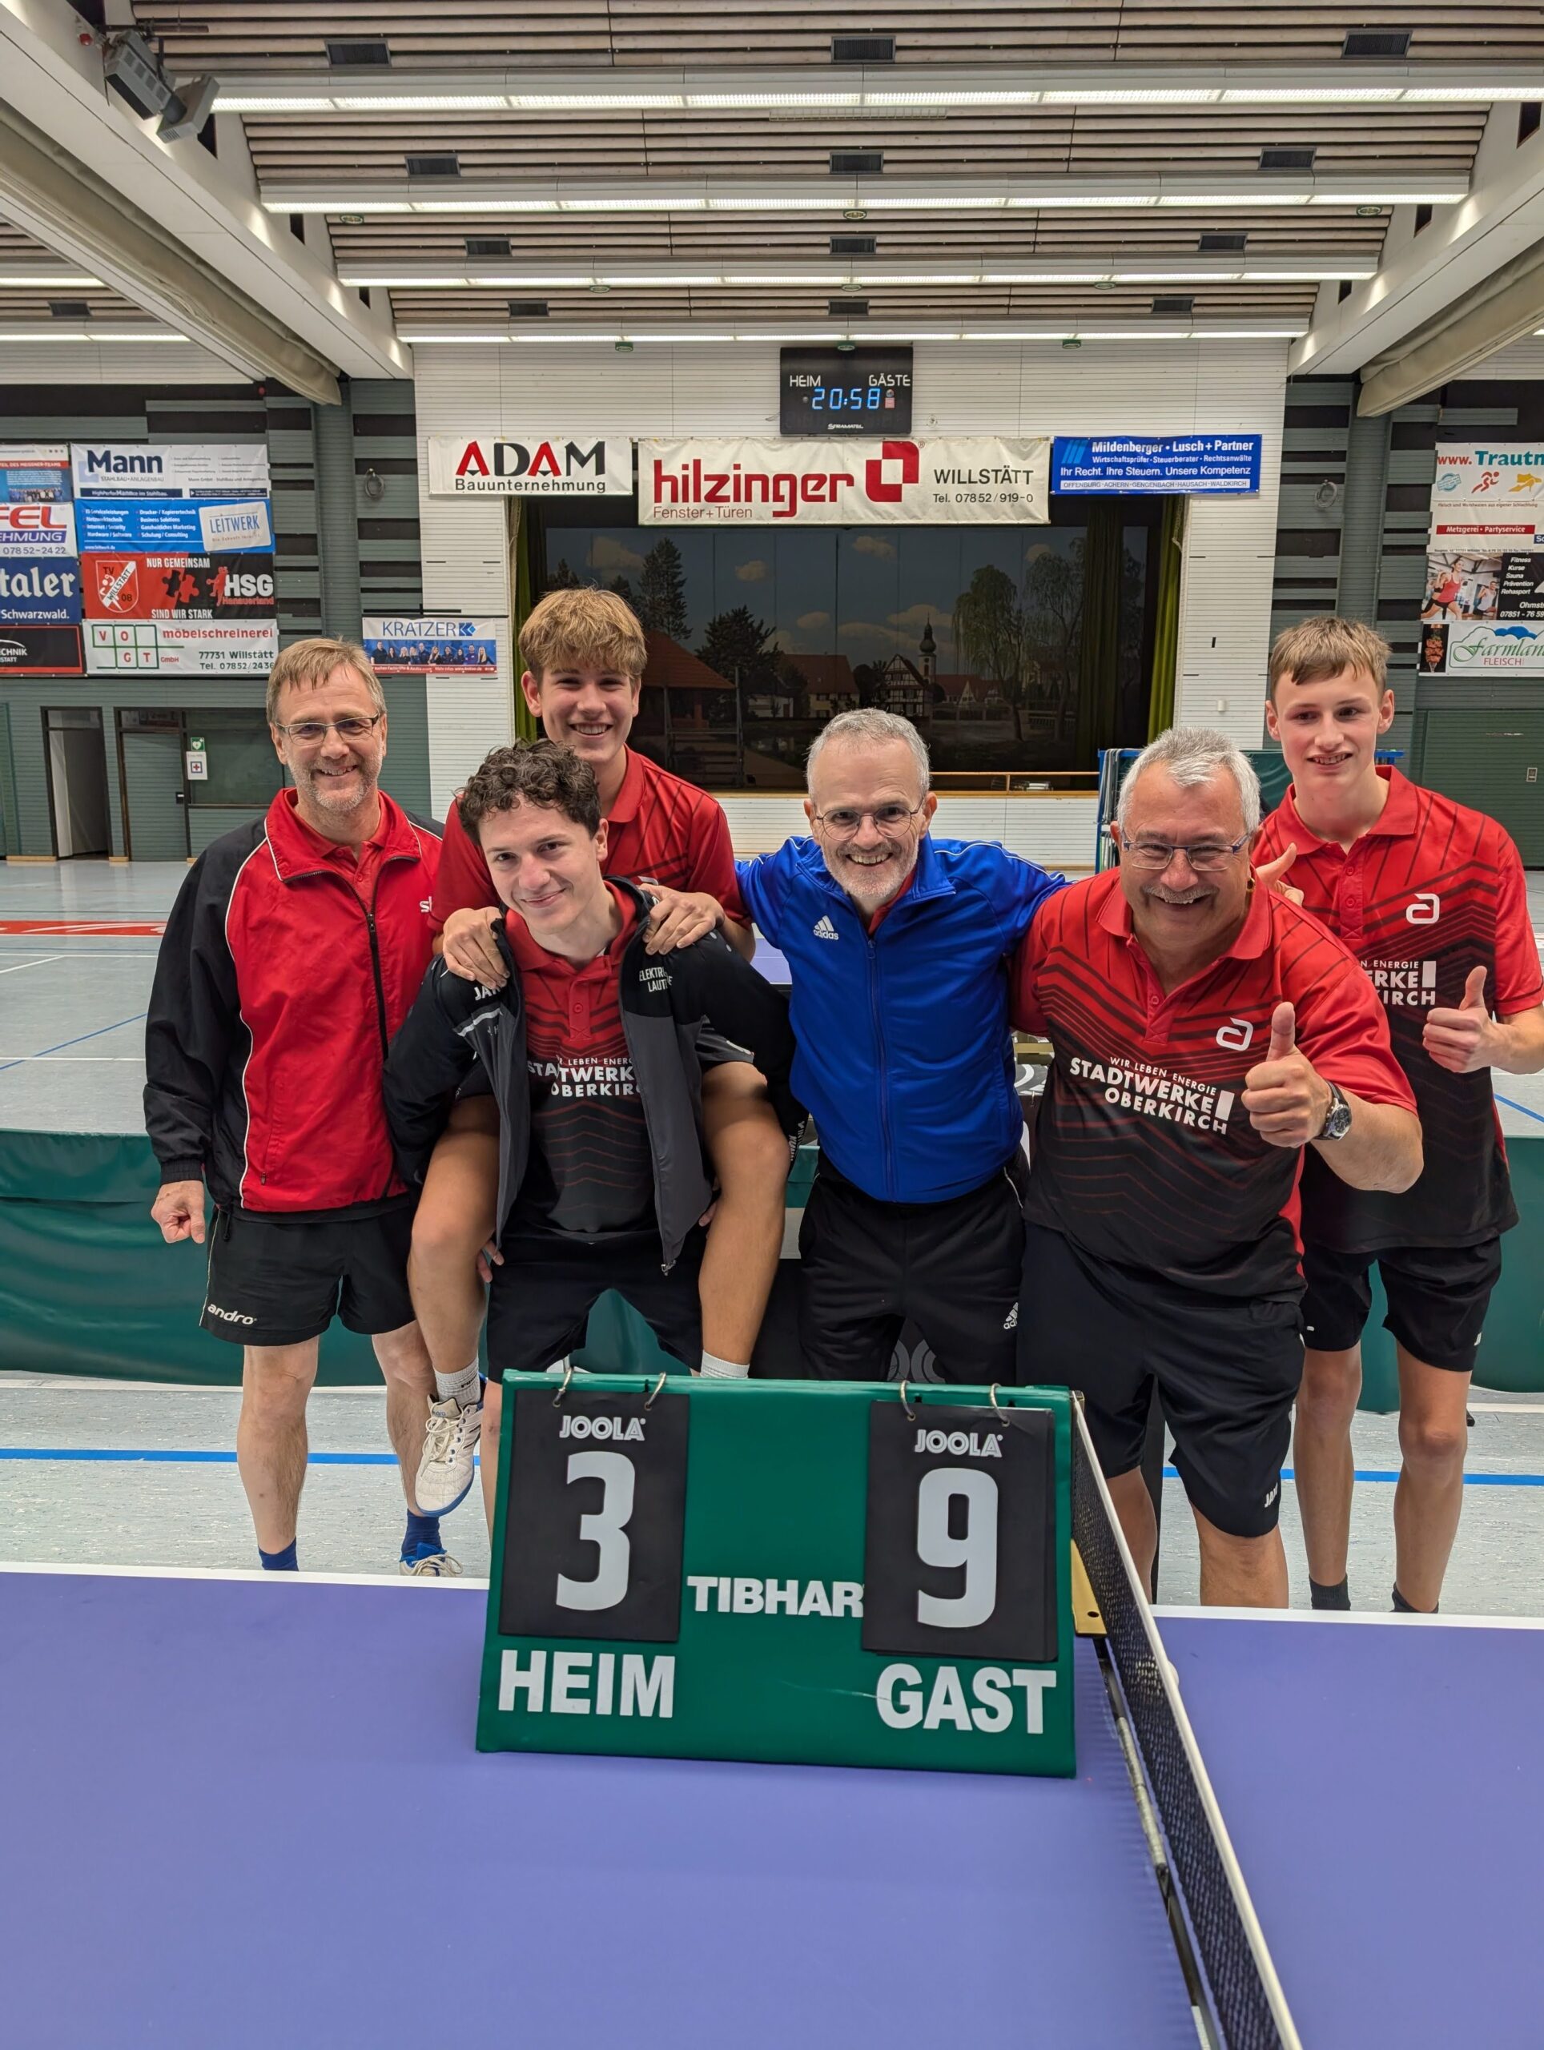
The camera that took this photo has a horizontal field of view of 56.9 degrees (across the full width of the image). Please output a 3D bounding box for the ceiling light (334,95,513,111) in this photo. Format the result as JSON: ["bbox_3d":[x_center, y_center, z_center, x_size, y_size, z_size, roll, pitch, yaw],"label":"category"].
[{"bbox_3d":[-3.049,-8.083,12.445,1.520,0.070,0.240,1,11,2],"label":"ceiling light"}]

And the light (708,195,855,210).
[{"bbox_3d":[0.108,-8.379,14.469,1.524,0.070,0.220,0,11,2],"label":"light"}]

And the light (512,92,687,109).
[{"bbox_3d":[-1.492,-7.947,12.191,1.514,0.070,0.220,0,11,2],"label":"light"}]

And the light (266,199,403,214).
[{"bbox_3d":[-4.552,-8.646,14.990,1.550,0.080,0.240,1,11,2],"label":"light"}]

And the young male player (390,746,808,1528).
[{"bbox_3d":[-0.263,0.379,2.208,0.607,1.600,0.700,0,11,-4],"label":"young male player"}]

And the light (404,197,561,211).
[{"bbox_3d":[-2.921,-8.404,14.556,1.534,0.070,0.220,0,11,2],"label":"light"}]

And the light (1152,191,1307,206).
[{"bbox_3d":[4.789,-8.561,14.713,1.550,0.080,0.240,1,11,2],"label":"light"}]

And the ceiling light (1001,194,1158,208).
[{"bbox_3d":[3.171,-8.447,14.563,1.520,0.070,0.240,1,11,2],"label":"ceiling light"}]

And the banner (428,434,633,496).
[{"bbox_3d":[-3.461,-8.009,20.437,2.960,0.784,0.030,1,11,2],"label":"banner"}]

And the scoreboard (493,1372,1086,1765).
[{"bbox_3d":[0.011,0.492,1.389,0.542,0.311,0.268,1,11,4],"label":"scoreboard"}]

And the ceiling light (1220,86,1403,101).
[{"bbox_3d":[4.697,-8.116,12.373,1.550,0.080,0.240,1,11,2],"label":"ceiling light"}]

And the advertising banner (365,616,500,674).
[{"bbox_3d":[-5.123,-5.682,21.359,2.004,0.805,0.030,1,11,2],"label":"advertising banner"}]

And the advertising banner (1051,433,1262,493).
[{"bbox_3d":[5.538,-8.079,20.559,2.987,0.804,0.030,1,11,2],"label":"advertising banner"}]

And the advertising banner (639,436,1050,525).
[{"bbox_3d":[1.049,-7.917,20.735,5.992,1.196,0.030,1,11,2],"label":"advertising banner"}]

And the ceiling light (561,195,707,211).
[{"bbox_3d":[-1.431,-8.500,14.718,1.520,0.070,0.240,1,11,2],"label":"ceiling light"}]

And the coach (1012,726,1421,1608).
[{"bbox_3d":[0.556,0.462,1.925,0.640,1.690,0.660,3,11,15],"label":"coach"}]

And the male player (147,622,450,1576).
[{"bbox_3d":[-0.793,0.279,2.492,0.600,1.830,0.450,-5,12,-26],"label":"male player"}]

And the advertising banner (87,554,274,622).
[{"bbox_3d":[-8.864,-6.565,21.312,2.917,0.956,0.030,1,11,2],"label":"advertising banner"}]

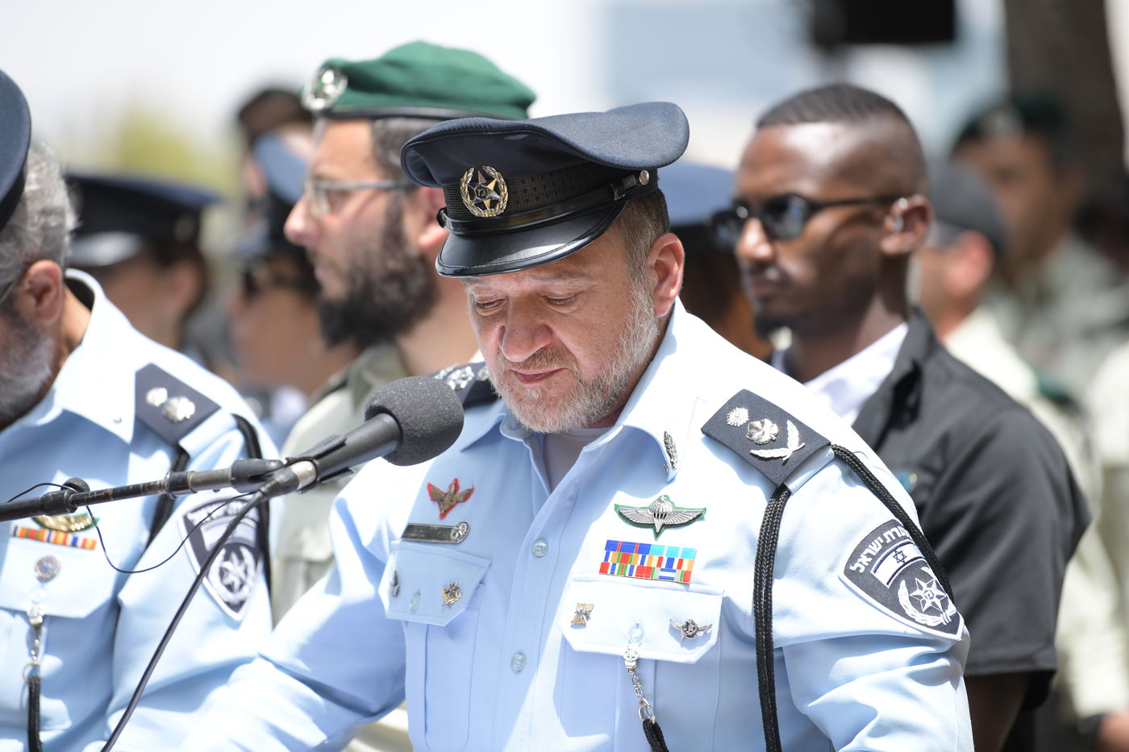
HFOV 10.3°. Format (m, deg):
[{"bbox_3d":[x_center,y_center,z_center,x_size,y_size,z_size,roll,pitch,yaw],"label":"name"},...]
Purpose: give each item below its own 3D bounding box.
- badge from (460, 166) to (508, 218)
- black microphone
[{"bbox_3d":[-0.063,-0.146,4.980,0.043,0.042,0.010,-12,3,35],"label":"badge"},{"bbox_3d":[-0.156,0.053,4.880,0.195,0.067,0.067,-26,16,-37],"label":"black microphone"}]

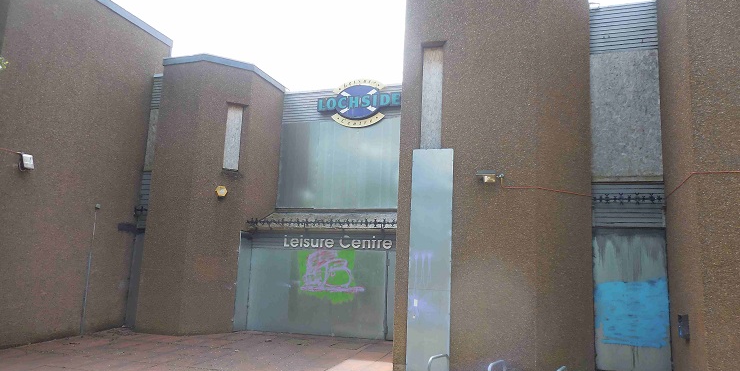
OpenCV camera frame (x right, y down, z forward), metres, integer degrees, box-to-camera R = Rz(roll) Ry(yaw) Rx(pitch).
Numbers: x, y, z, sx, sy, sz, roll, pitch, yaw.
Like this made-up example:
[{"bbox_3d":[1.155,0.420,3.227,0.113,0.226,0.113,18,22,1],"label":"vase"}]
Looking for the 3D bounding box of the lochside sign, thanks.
[{"bbox_3d":[-0.314,-2.434,16.067,2.680,1.534,0.200,-1,-10,18],"label":"lochside sign"}]

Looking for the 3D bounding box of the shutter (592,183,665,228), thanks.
[{"bbox_3d":[4.833,0.362,10.007,1.233,0.850,0.080,-1,-10,18],"label":"shutter"}]

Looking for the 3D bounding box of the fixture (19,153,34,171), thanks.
[{"bbox_3d":[-7.628,-0.523,11.885,0.220,0.330,0.250,-1,-10,18],"label":"fixture"}]

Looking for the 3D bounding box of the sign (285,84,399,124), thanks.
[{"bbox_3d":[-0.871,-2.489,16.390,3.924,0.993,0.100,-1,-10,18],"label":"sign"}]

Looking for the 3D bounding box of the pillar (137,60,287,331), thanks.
[{"bbox_3d":[-4.403,0.333,15.309,2.270,7.382,2.871,-1,-10,18],"label":"pillar"}]

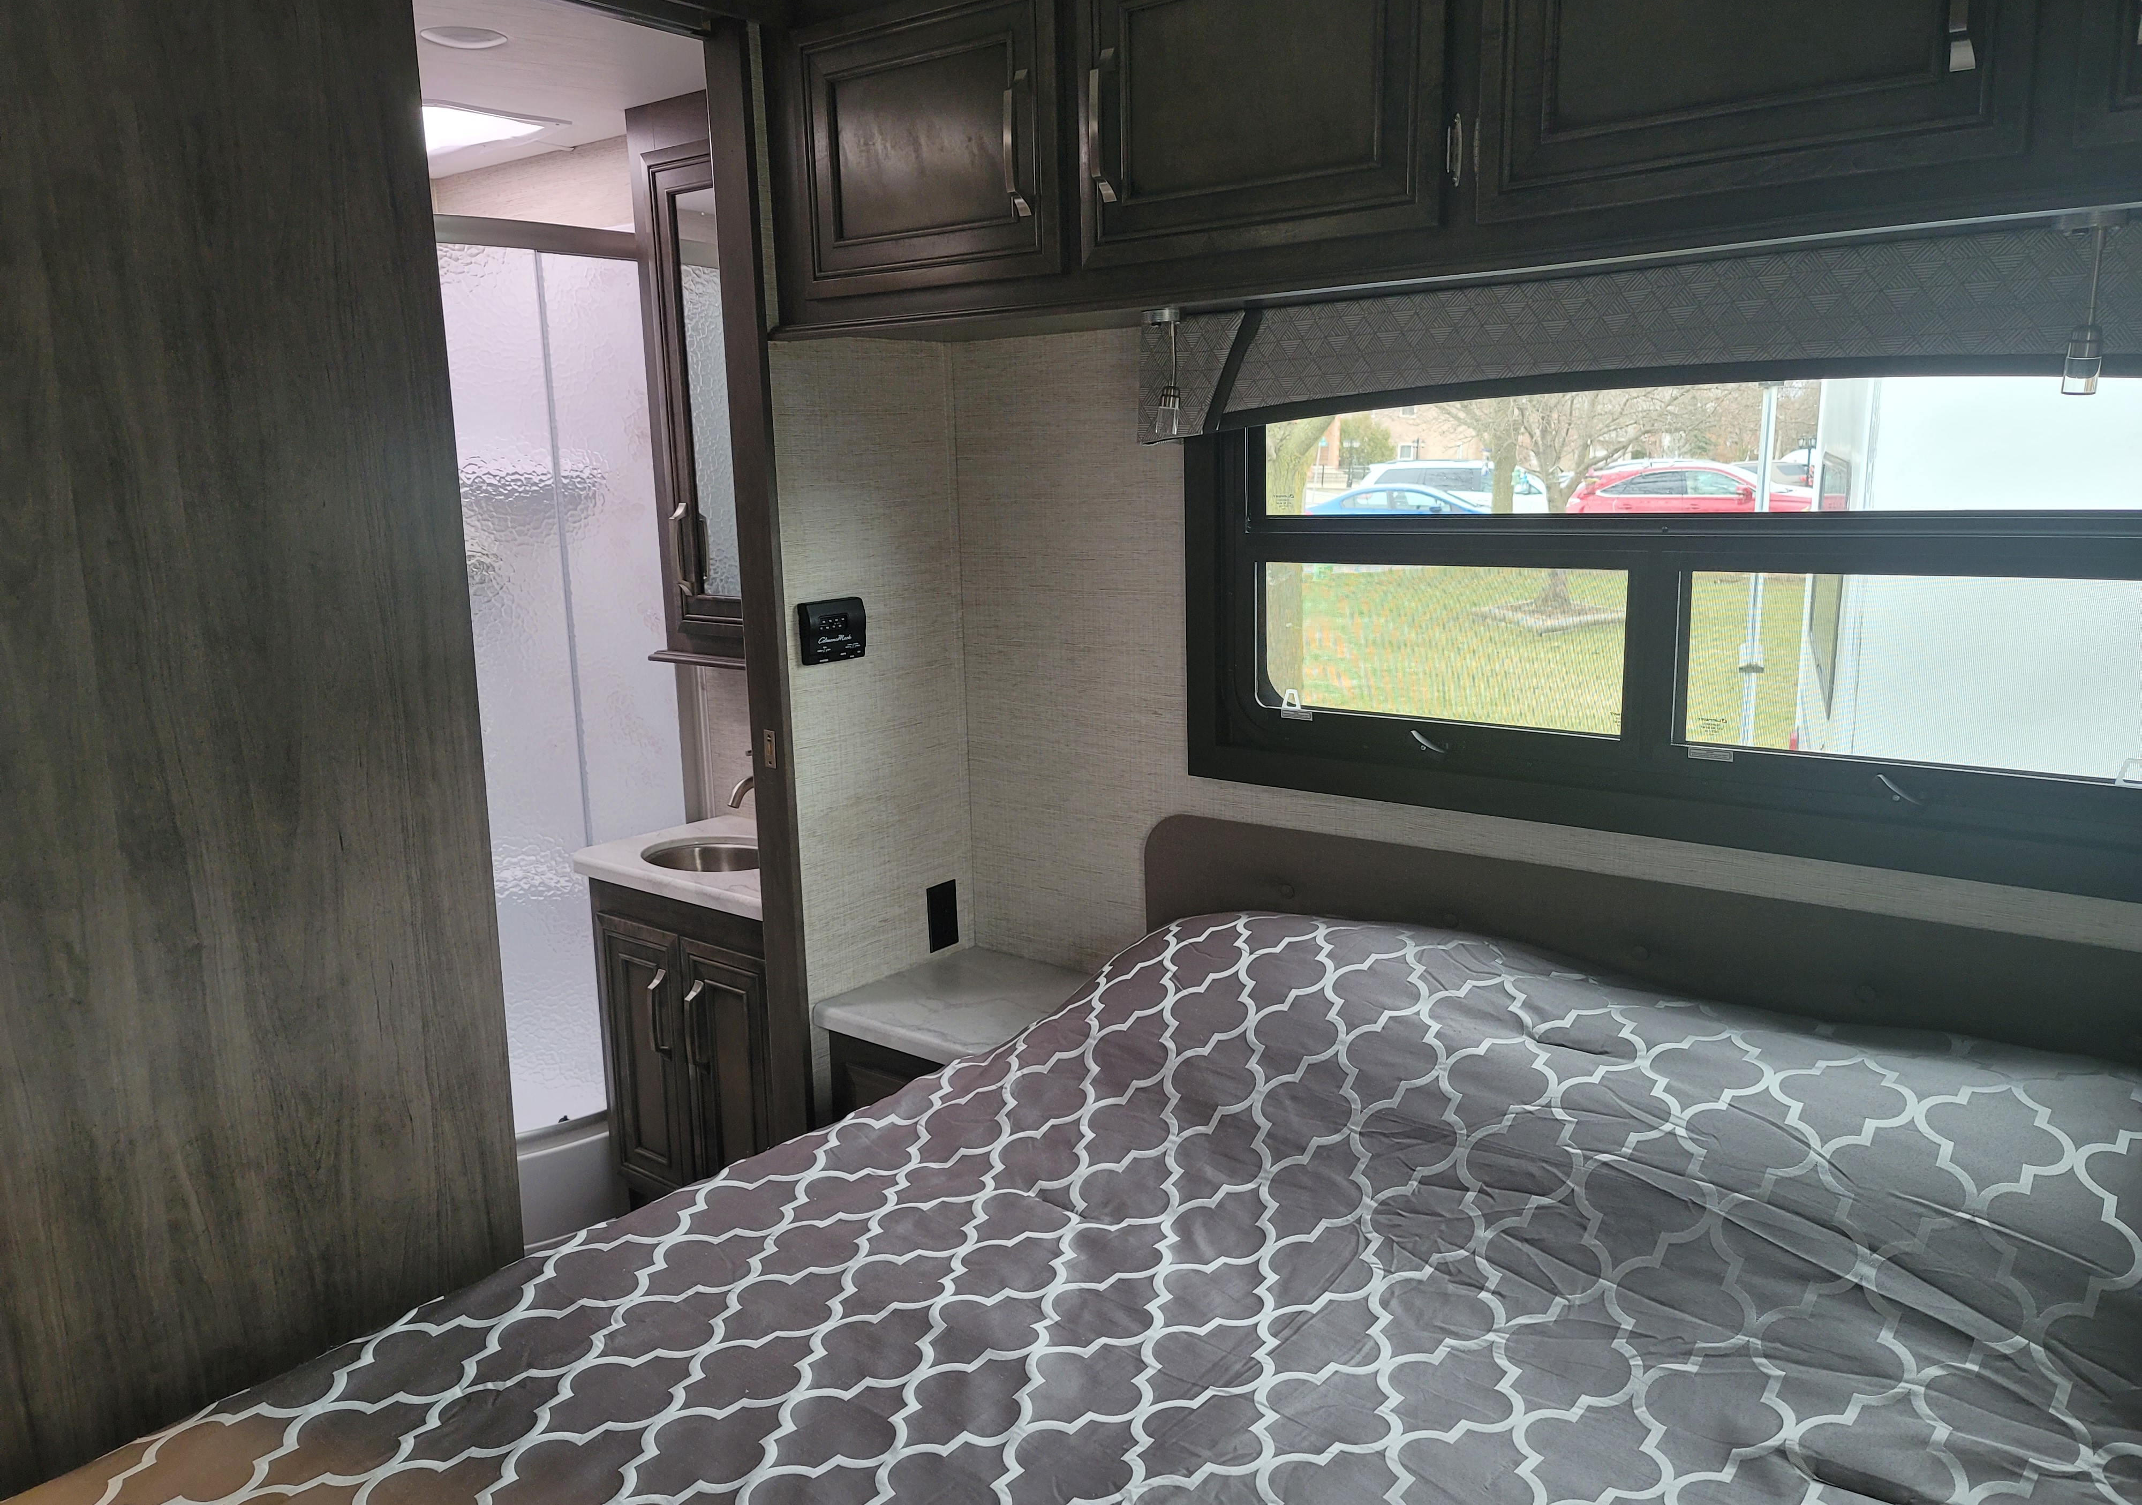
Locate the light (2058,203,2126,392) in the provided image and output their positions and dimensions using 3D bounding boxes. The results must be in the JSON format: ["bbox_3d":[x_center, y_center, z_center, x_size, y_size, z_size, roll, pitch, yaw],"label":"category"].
[{"bbox_3d":[0.924,-0.409,1.407,0.060,0.166,0.060,7,13,38],"label":"light"}]

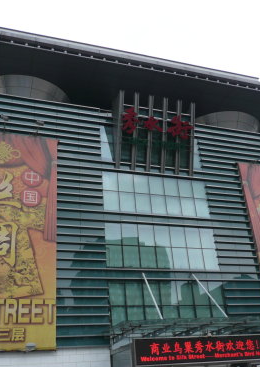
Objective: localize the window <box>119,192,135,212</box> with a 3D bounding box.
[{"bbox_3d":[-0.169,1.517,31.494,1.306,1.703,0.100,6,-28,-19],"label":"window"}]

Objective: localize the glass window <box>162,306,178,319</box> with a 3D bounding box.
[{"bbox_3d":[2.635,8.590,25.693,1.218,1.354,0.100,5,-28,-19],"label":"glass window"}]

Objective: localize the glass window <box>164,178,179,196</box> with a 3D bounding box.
[{"bbox_3d":[3.369,0.315,32.279,1.261,1.545,0.100,6,-28,-19],"label":"glass window"}]

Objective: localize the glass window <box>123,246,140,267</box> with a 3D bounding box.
[{"bbox_3d":[0.110,5.228,28.372,1.261,1.609,0.100,6,-28,-19],"label":"glass window"}]

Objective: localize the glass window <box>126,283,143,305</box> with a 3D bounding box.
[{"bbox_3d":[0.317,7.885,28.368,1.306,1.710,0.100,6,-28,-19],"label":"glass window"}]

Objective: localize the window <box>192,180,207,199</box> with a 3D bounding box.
[{"bbox_3d":[6.080,0.590,34.508,1.272,1.644,0.100,6,-28,-19],"label":"window"}]

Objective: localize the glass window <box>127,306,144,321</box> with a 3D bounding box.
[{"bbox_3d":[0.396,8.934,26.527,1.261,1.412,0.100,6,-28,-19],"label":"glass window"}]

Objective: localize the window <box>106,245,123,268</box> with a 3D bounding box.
[{"bbox_3d":[-1.024,4.848,26.209,1.176,1.679,0.100,5,-28,-19],"label":"window"}]

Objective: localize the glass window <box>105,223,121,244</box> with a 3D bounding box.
[{"bbox_3d":[-1.135,3.363,26.941,1.176,1.640,0.100,5,-28,-19],"label":"glass window"}]

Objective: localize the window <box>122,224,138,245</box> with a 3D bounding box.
[{"bbox_3d":[-0.017,3.468,27.325,1.198,1.640,0.100,5,-28,-19],"label":"window"}]

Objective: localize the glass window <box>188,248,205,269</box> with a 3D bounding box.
[{"bbox_3d":[4.997,5.703,30.084,1.261,1.609,0.100,6,-28,-19],"label":"glass window"}]

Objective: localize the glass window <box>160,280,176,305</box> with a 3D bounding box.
[{"bbox_3d":[2.870,8.134,29.272,1.306,1.710,0.100,6,-28,-19],"label":"glass window"}]

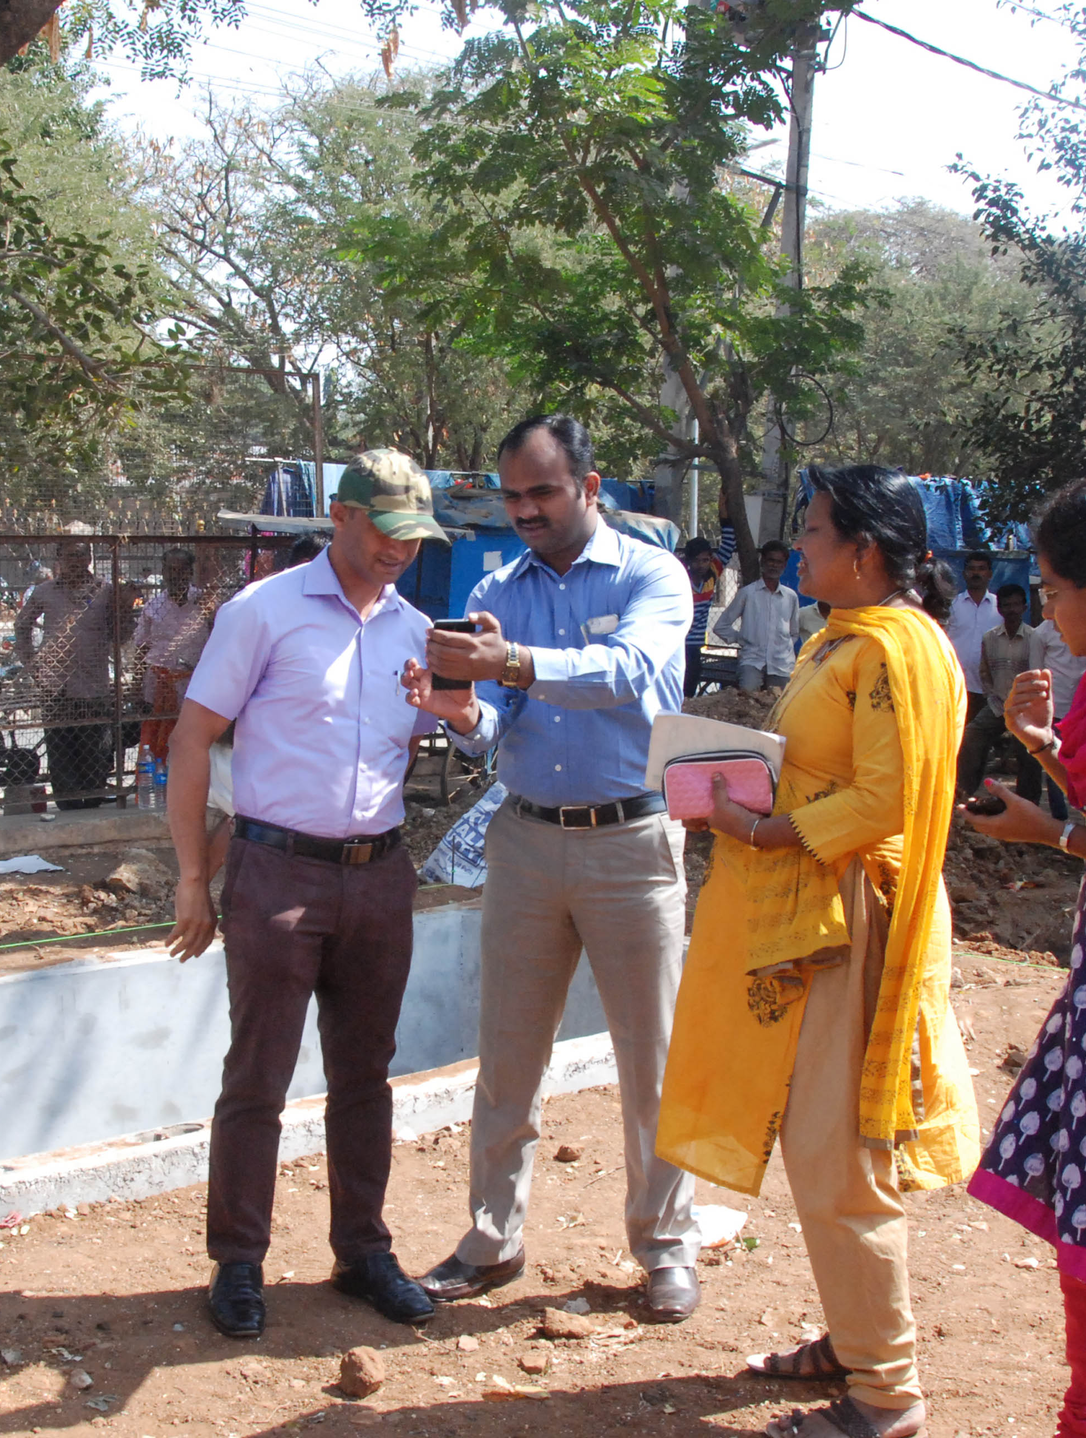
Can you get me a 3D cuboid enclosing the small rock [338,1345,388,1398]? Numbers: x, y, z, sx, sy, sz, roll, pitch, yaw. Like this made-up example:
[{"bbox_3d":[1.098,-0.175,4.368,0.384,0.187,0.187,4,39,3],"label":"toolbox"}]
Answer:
[{"bbox_3d":[-0.312,1.132,2.839,0.083,0.078,0.075,0,6,0],"label":"small rock"}]

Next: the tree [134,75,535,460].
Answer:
[{"bbox_3d":[-2.700,-4.270,19.646,6.000,7.500,6.000,0,6,0],"label":"tree"}]

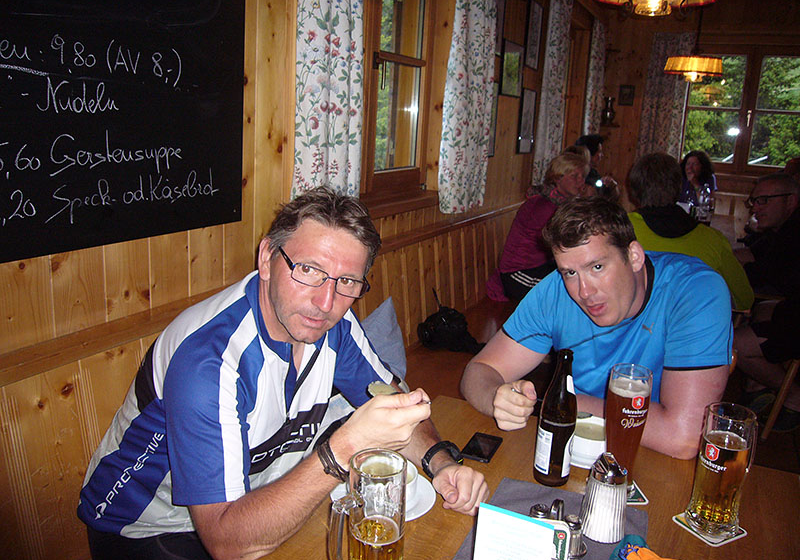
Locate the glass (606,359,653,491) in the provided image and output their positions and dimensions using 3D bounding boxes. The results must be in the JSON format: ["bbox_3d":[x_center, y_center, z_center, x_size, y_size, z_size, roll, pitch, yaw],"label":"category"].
[{"bbox_3d":[0.425,0.287,1.238,0.081,0.237,0.081,10,15,25],"label":"glass"}]

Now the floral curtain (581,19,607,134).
[{"bbox_3d":[1.578,-1.484,5.388,0.100,1.260,0.320,10,15,25],"label":"floral curtain"}]

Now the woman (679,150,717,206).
[{"bbox_3d":[2.345,-0.377,5.293,0.480,1.320,0.750,10,15,25],"label":"woman"}]

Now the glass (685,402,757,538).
[{"bbox_3d":[0.565,0.334,1.135,0.088,0.212,0.088,10,15,25],"label":"glass"}]

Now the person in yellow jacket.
[{"bbox_3d":[1.092,0.165,2.677,0.560,1.360,0.780,10,15,25],"label":"person in yellow jacket"}]

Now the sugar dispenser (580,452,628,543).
[{"bbox_3d":[0.361,0.363,1.110,0.075,0.143,0.075,15,18,38],"label":"sugar dispenser"}]

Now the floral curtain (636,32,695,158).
[{"bbox_3d":[2.308,-1.509,5.697,0.380,1.260,0.110,10,15,25],"label":"floral curtain"}]

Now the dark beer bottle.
[{"bbox_3d":[0.309,0.263,1.252,0.069,0.264,0.069,10,15,25],"label":"dark beer bottle"}]

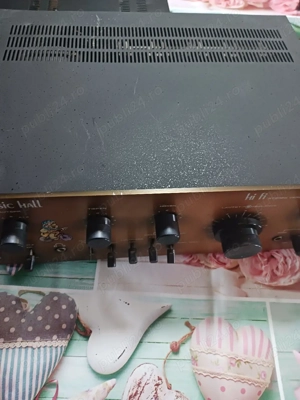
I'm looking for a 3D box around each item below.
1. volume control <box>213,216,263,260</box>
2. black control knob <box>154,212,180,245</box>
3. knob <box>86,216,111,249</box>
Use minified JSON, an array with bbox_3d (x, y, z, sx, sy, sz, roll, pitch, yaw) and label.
[{"bbox_3d":[0.104,0.045,0.357,0.058,0.058,0.032,-2,59,-5],"label":"volume control"},{"bbox_3d":[0.018,0.031,0.326,0.024,0.024,0.027,-2,59,-5],"label":"black control knob"},{"bbox_3d":[-0.052,0.034,0.321,0.025,0.025,0.027,-2,59,-5],"label":"knob"}]

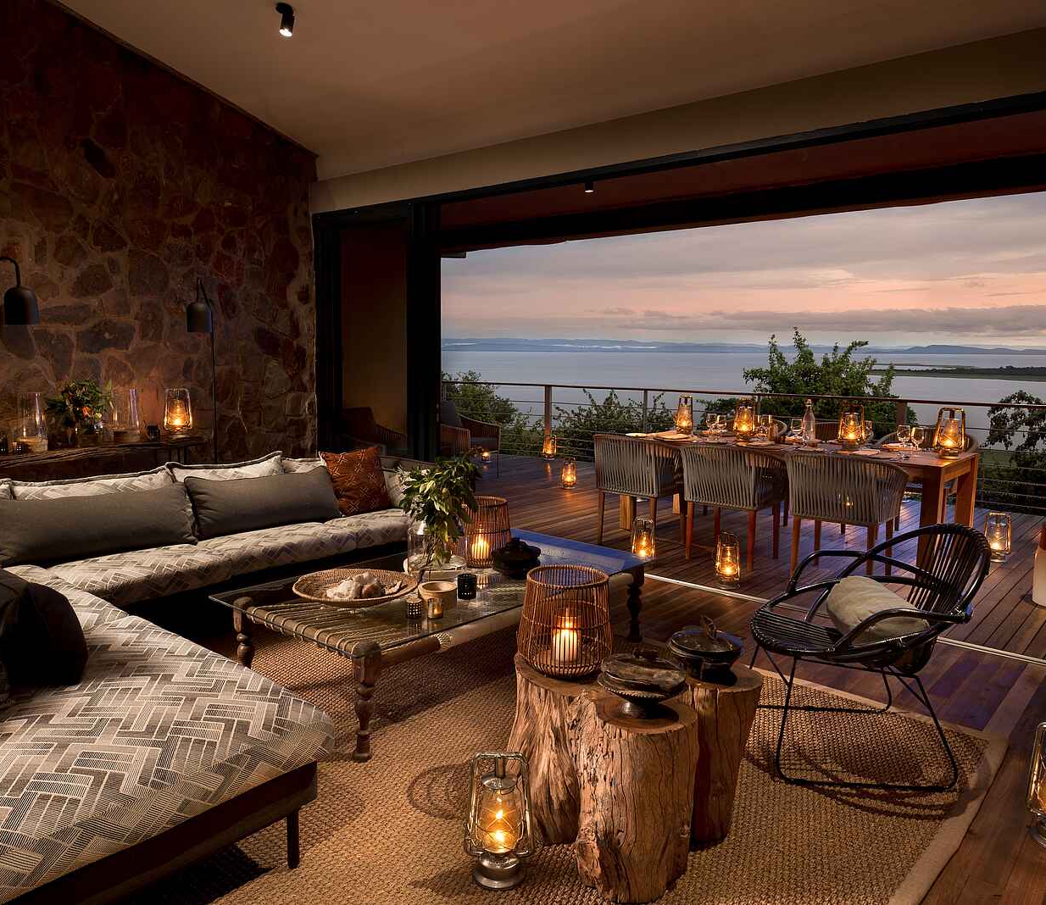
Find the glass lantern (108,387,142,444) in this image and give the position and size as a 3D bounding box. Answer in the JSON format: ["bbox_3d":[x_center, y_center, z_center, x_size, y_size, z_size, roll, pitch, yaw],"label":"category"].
[{"bbox_3d":[-2.668,-0.244,5.303,0.195,0.340,0.195,-3,8,-27],"label":"glass lantern"}]

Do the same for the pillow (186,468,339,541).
[{"bbox_3d":[-1.569,0.289,4.830,0.173,0.386,0.924,-26,-12,40],"label":"pillow"}]

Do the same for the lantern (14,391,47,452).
[{"bbox_3d":[-3.087,-0.213,4.961,0.157,0.391,0.157,7,10,41],"label":"lantern"}]

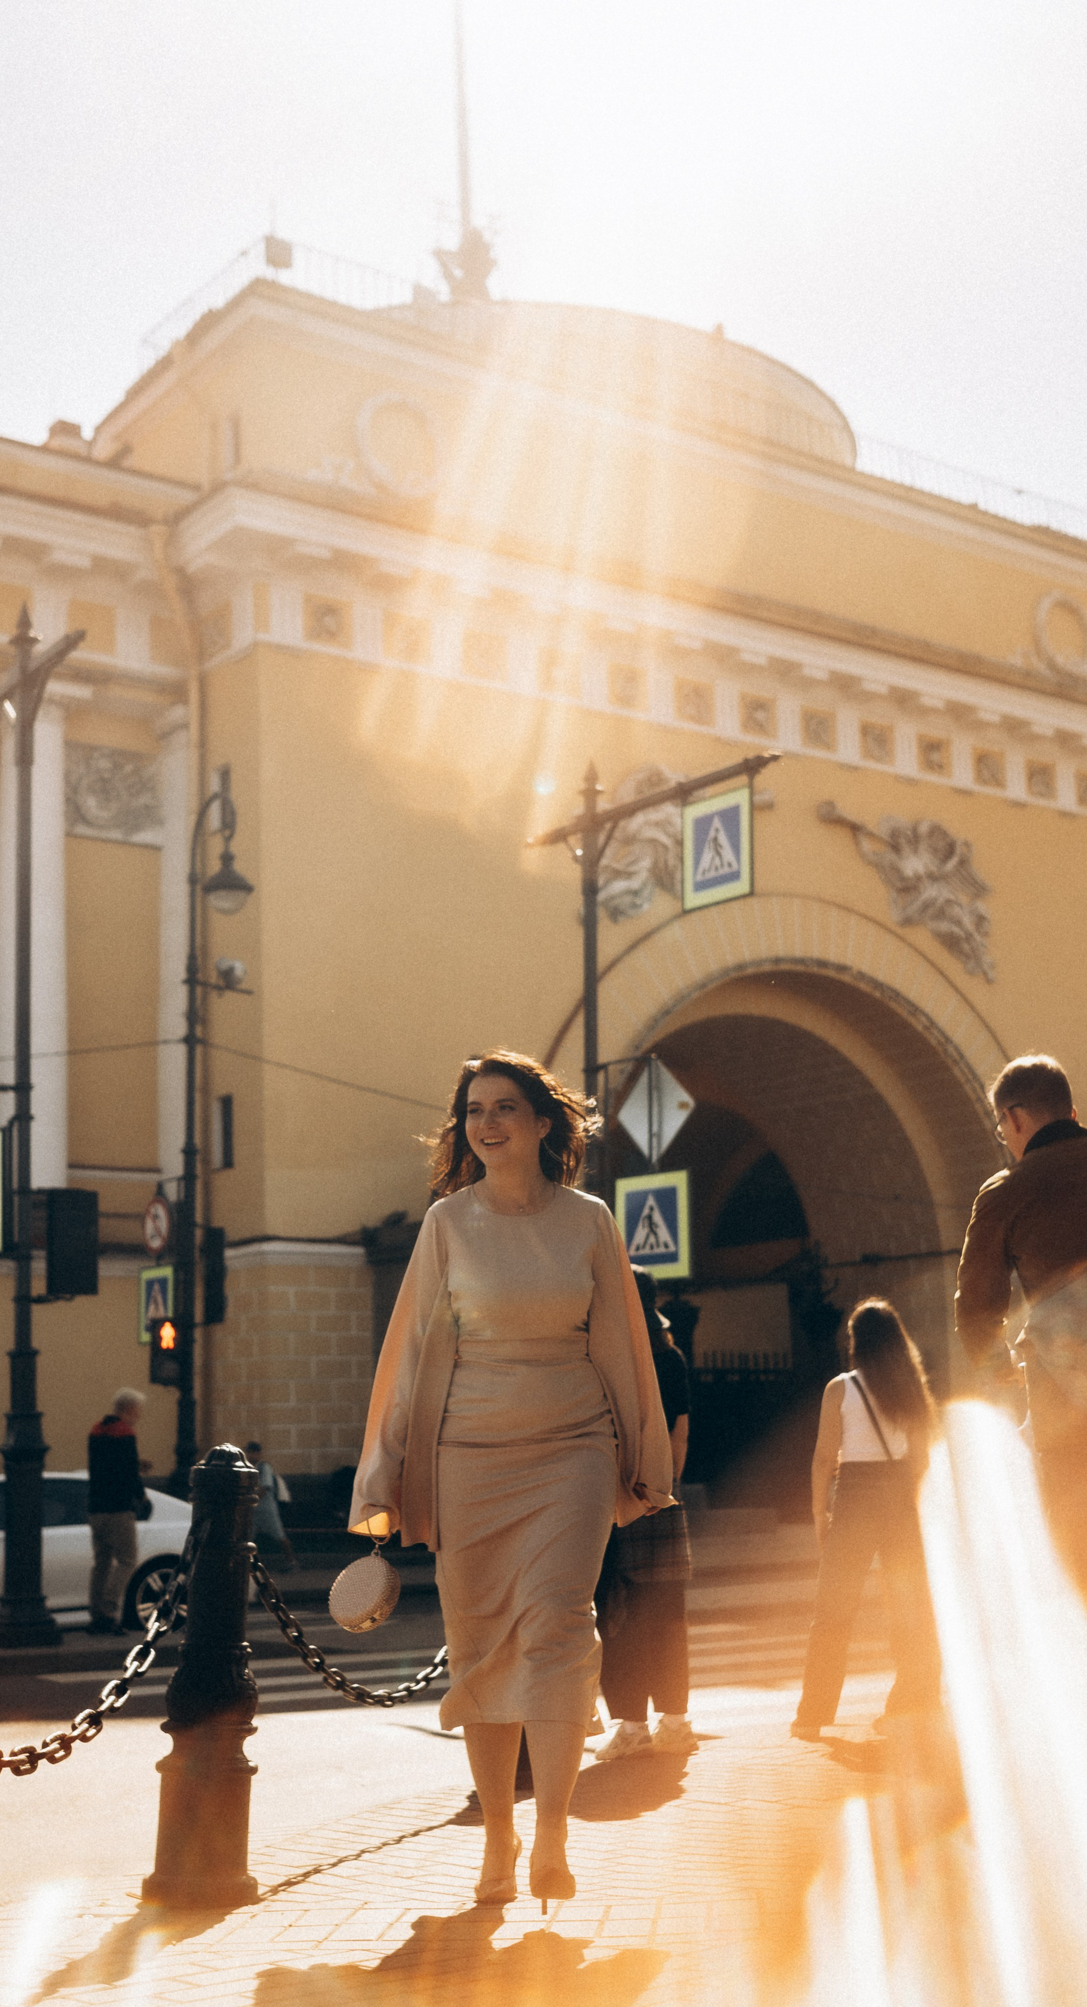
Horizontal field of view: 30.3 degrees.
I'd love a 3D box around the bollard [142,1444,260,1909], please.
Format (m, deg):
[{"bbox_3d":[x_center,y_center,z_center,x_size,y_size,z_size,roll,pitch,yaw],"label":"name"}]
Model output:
[{"bbox_3d":[-0.685,1.372,4.160,0.240,0.895,0.240,2,-10,0],"label":"bollard"}]

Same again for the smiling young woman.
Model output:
[{"bbox_3d":[-0.075,0.955,4.184,0.650,1.731,0.420,-3,-10,5],"label":"smiling young woman"}]

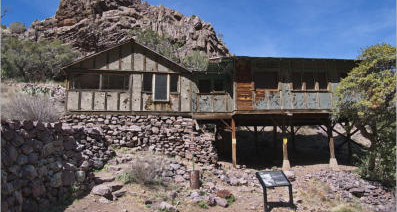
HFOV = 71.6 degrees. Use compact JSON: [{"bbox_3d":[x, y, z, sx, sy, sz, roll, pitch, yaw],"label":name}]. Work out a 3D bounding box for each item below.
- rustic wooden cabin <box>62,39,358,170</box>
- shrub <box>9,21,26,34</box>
[{"bbox_3d":[0.851,0.365,16.885,15.549,6.563,6.500,0,-9,-6],"label":"rustic wooden cabin"},{"bbox_3d":[-26.299,-11.406,40.000,2.600,1.700,2.400,1,-6,0],"label":"shrub"}]

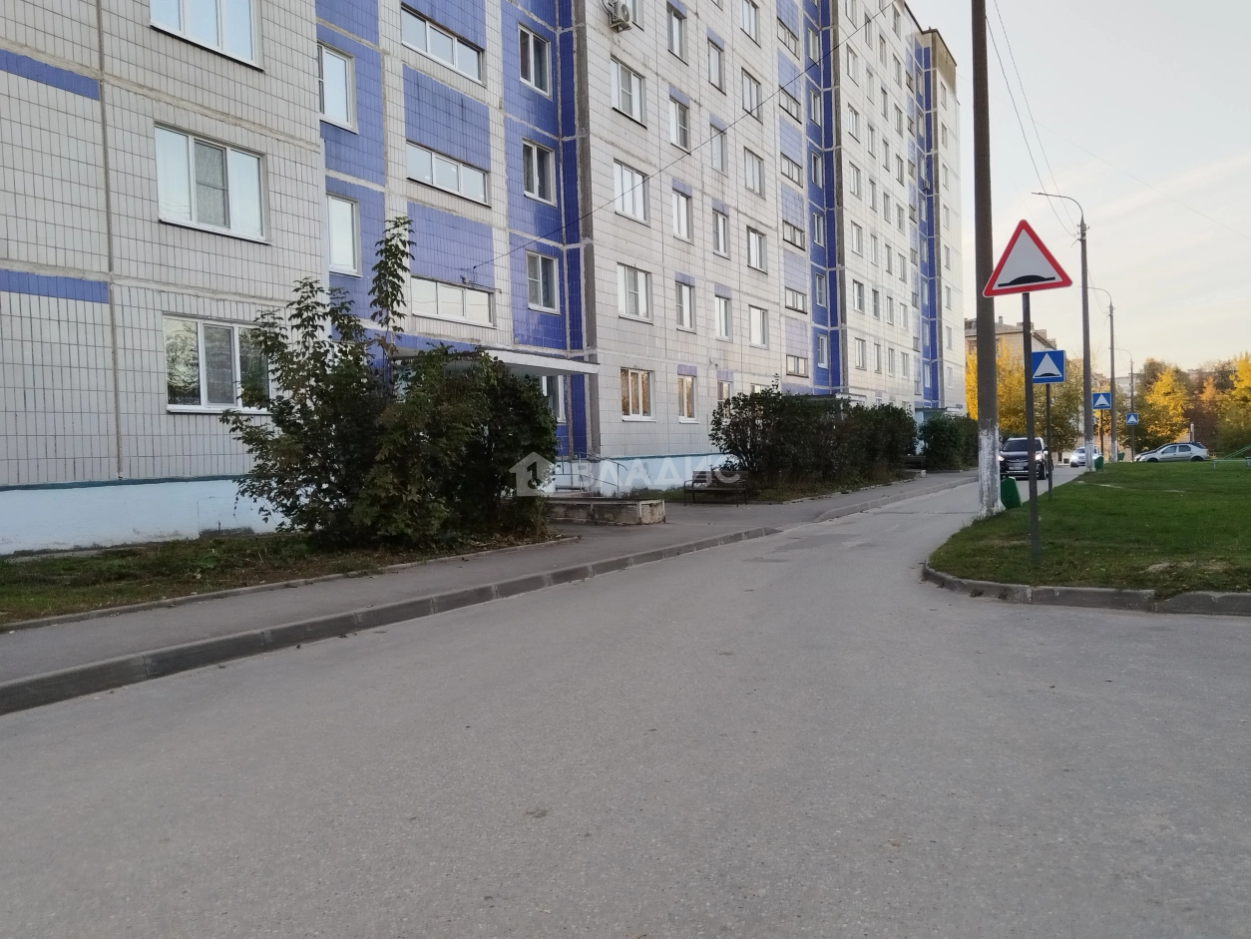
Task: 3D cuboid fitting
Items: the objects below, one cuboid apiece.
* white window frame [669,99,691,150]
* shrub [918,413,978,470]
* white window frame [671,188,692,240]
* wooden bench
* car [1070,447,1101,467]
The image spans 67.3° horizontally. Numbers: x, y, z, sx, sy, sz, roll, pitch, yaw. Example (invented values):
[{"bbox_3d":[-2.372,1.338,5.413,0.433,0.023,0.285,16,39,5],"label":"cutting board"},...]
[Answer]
[{"bbox_3d":[1.618,-10.566,28.937,0.160,1.400,1.390,-1,1,29],"label":"white window frame"},{"bbox_3d":[17.341,-1.501,50.500,2.500,3.000,4.200,-1,1,29],"label":"shrub"},{"bbox_3d":[1.718,-7.893,29.480,0.180,1.477,1.417,-1,1,29],"label":"white window frame"},{"bbox_3d":[2.129,0.446,22.187,1.520,0.800,0.600,-1,1,35],"label":"wooden bench"},{"bbox_3d":[31.207,-0.843,63.500,1.750,1.450,4.300,-1,1,29],"label":"car"}]

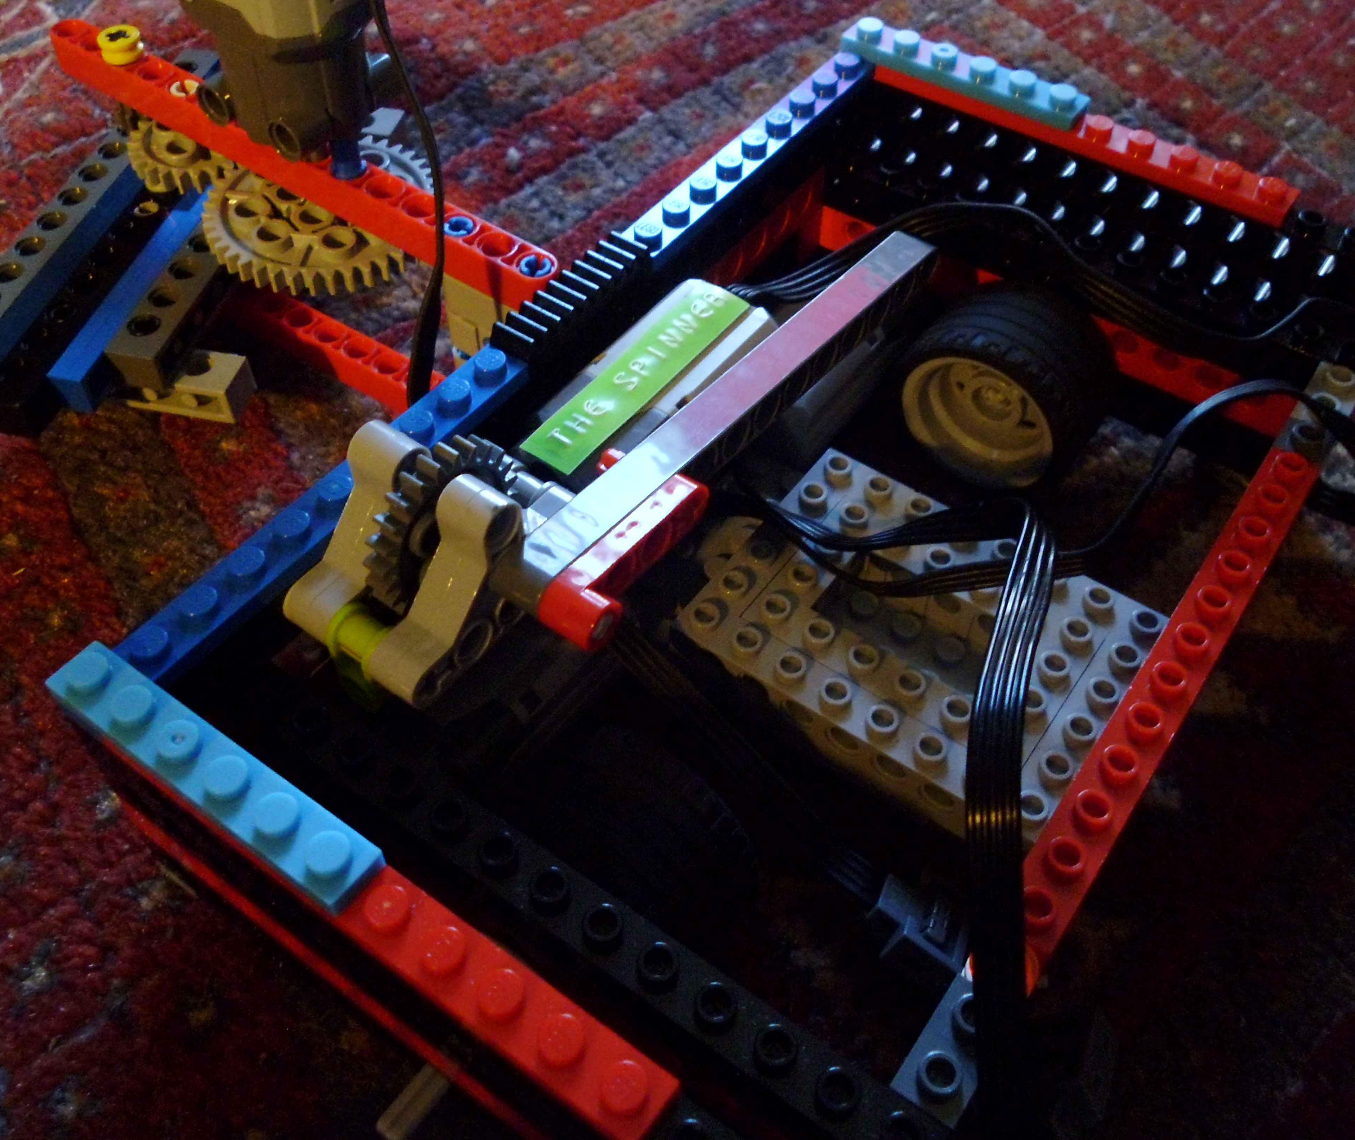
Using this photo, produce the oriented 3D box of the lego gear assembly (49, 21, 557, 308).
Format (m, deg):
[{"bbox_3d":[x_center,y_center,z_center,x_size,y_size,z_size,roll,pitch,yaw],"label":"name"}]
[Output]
[{"bbox_3d":[-0.071,-0.074,0.221,0.120,0.008,0.008,30,57,17],"label":"lego gear assembly"}]

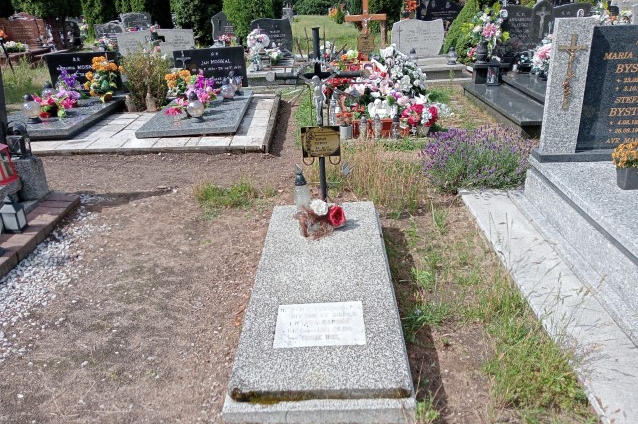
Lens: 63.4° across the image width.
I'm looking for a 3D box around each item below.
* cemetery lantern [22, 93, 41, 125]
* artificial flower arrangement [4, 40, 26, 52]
[{"bbox_3d":[-3.308,-1.199,5.942,0.190,0.320,0.190,-3,23,0],"label":"cemetery lantern"},{"bbox_3d":[-6.903,-3.739,11.708,0.520,0.260,0.320,-4,23,-3],"label":"artificial flower arrangement"}]

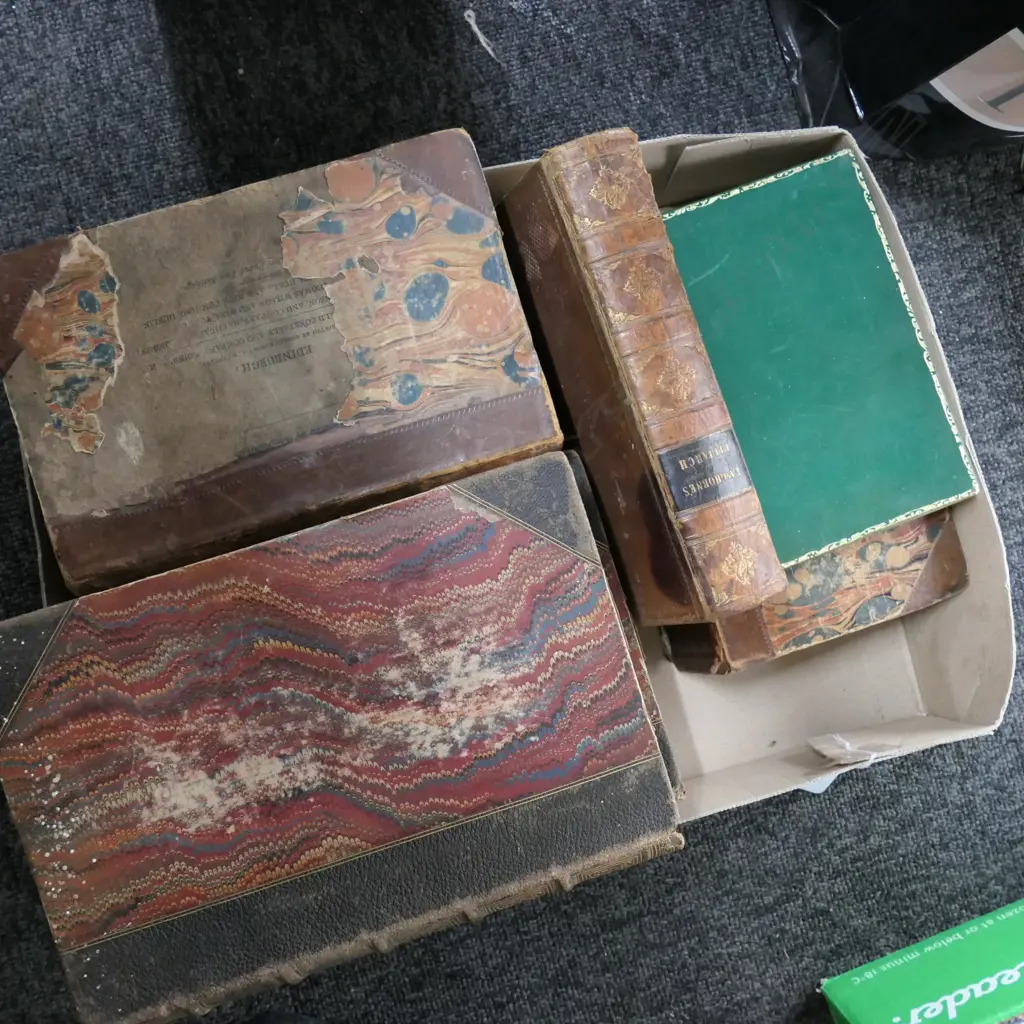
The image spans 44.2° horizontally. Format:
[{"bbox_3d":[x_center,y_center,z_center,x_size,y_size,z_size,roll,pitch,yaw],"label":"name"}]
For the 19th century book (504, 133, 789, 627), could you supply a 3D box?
[{"bbox_3d":[0.061,-0.058,0.607,0.042,0.098,0.222,-19,88,-13],"label":"19th century book"}]

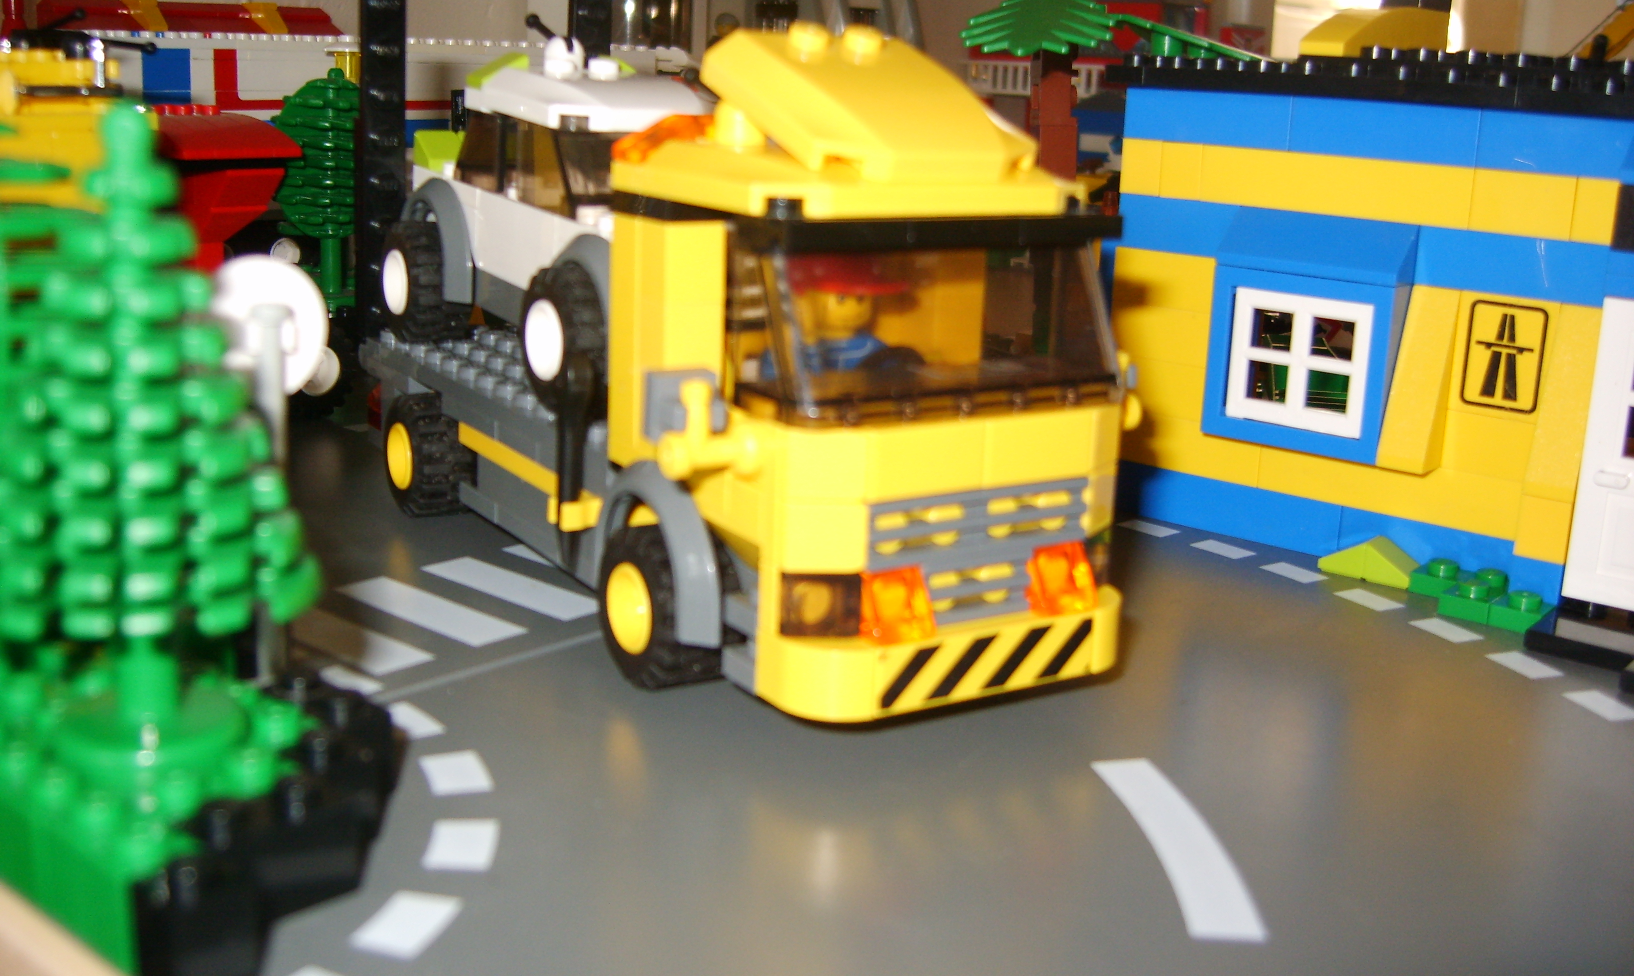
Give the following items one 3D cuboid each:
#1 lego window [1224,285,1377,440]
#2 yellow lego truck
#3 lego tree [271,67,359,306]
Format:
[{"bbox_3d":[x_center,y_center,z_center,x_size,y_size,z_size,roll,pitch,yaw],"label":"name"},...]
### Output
[{"bbox_3d":[0.080,-0.021,0.272,0.024,0.022,0.004,15,19,41],"label":"lego window"},{"bbox_3d":[-0.022,-0.027,0.253,0.062,0.083,0.163,-7,17,-32],"label":"yellow lego truck"},{"bbox_3d":[-0.118,-0.073,0.403,0.031,0.058,0.031,15,19,41],"label":"lego tree"}]

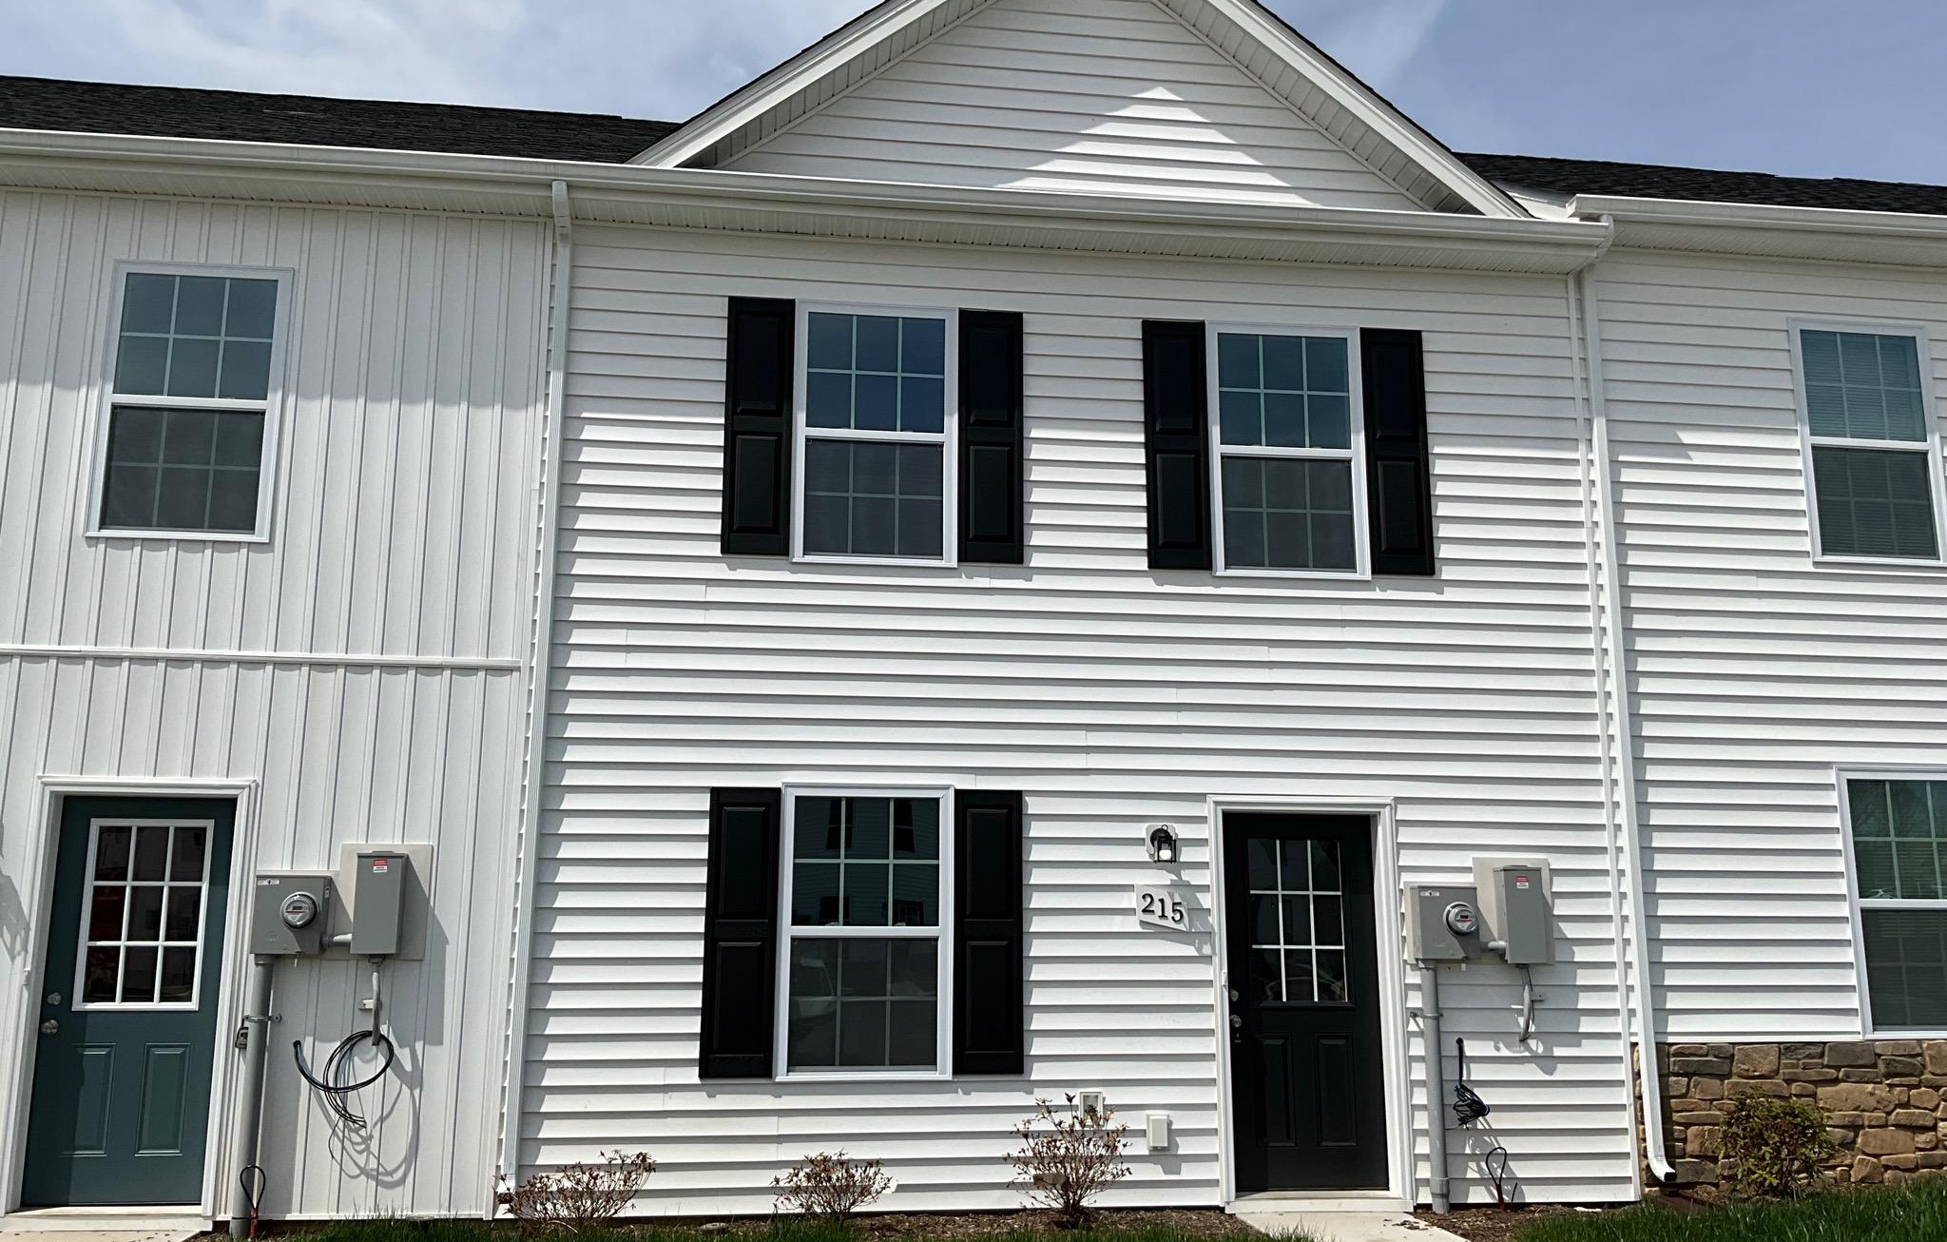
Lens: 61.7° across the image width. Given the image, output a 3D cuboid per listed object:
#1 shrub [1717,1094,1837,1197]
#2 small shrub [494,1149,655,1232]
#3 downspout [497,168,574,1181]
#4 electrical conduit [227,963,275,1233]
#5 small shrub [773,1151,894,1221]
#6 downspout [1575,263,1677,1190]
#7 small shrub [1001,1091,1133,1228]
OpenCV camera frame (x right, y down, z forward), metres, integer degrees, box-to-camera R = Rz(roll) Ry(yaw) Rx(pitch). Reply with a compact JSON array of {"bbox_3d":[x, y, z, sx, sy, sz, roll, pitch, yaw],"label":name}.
[{"bbox_3d":[4.222,2.748,8.572,0.580,0.550,0.550,2,-12,-7],"label":"shrub"},{"bbox_3d":[-1.906,2.731,7.822,0.710,0.368,0.580,2,-12,-7],"label":"small shrub"},{"bbox_3d":[-2.292,0.233,8.523,0.070,5.338,0.365,2,-12,-7],"label":"downspout"},{"bbox_3d":[-3.556,2.337,8.051,0.100,1.334,0.100,2,-12,-7],"label":"electrical conduit"},{"bbox_3d":[-0.687,2.775,7.980,0.570,0.341,0.500,2,-12,-7],"label":"small shrub"},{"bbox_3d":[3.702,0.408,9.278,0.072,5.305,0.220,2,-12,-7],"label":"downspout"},{"bbox_3d":[0.469,2.674,8.098,0.600,0.622,0.560,2,-12,-7],"label":"small shrub"}]

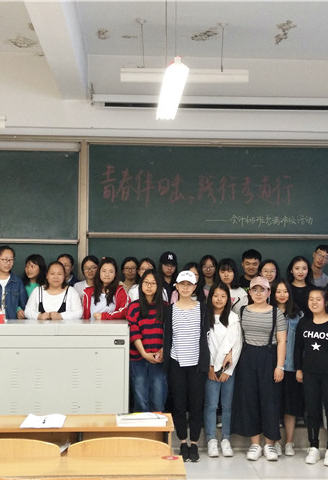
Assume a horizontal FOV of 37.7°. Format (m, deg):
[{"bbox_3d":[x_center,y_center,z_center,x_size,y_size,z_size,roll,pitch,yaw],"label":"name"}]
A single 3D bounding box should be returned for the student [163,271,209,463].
[{"bbox_3d":[0.205,1.144,4.469,0.430,1.708,0.290,0,-2,1],"label":"student"}]

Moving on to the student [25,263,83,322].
[{"bbox_3d":[-1.188,1.021,5.162,0.600,1.574,0.420,1,-2,-5],"label":"student"}]

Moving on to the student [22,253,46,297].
[{"bbox_3d":[-1.528,1.017,5.604,0.430,1.684,0.280,1,-3,-5],"label":"student"}]

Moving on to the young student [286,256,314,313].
[{"bbox_3d":[1.359,0.965,4.767,0.430,1.601,0.280,0,-2,11],"label":"young student"}]

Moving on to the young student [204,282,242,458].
[{"bbox_3d":[0.545,1.194,4.444,0.390,1.588,0.320,0,-3,0],"label":"young student"}]

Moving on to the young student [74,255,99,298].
[{"bbox_3d":[-0.848,0.973,5.267,0.430,1.605,0.280,0,-2,-5],"label":"young student"}]

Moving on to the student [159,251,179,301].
[{"bbox_3d":[0.044,0.991,5.305,0.440,1.728,0.280,0,-3,0],"label":"student"}]

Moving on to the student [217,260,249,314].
[{"bbox_3d":[0.638,0.996,4.763,0.430,1.614,0.280,0,-2,3],"label":"student"}]

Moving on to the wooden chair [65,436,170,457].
[{"bbox_3d":[-0.237,1.451,2.631,0.500,0.876,0.450,0,-2,-2],"label":"wooden chair"}]

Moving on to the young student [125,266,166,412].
[{"bbox_3d":[-0.153,1.139,4.537,0.420,1.718,0.290,1,-2,-6],"label":"young student"}]

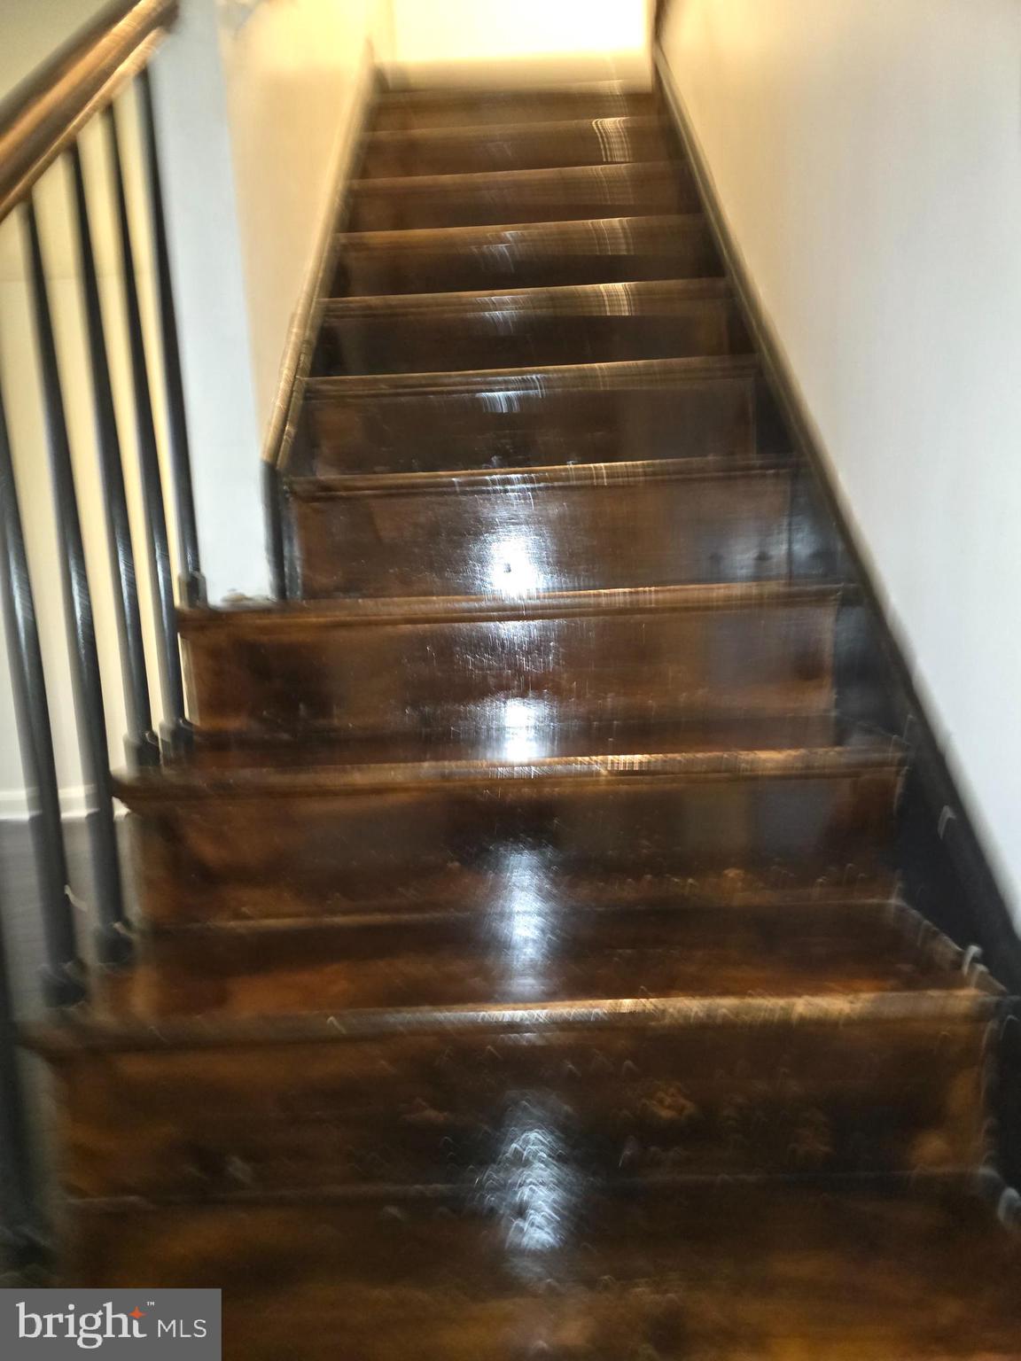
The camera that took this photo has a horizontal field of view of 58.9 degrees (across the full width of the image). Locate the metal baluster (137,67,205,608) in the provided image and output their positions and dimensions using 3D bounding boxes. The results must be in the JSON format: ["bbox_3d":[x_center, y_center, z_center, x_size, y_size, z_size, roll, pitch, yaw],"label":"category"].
[{"bbox_3d":[-0.501,-0.489,1.324,0.036,0.754,0.036,-2,8,1],"label":"metal baluster"}]

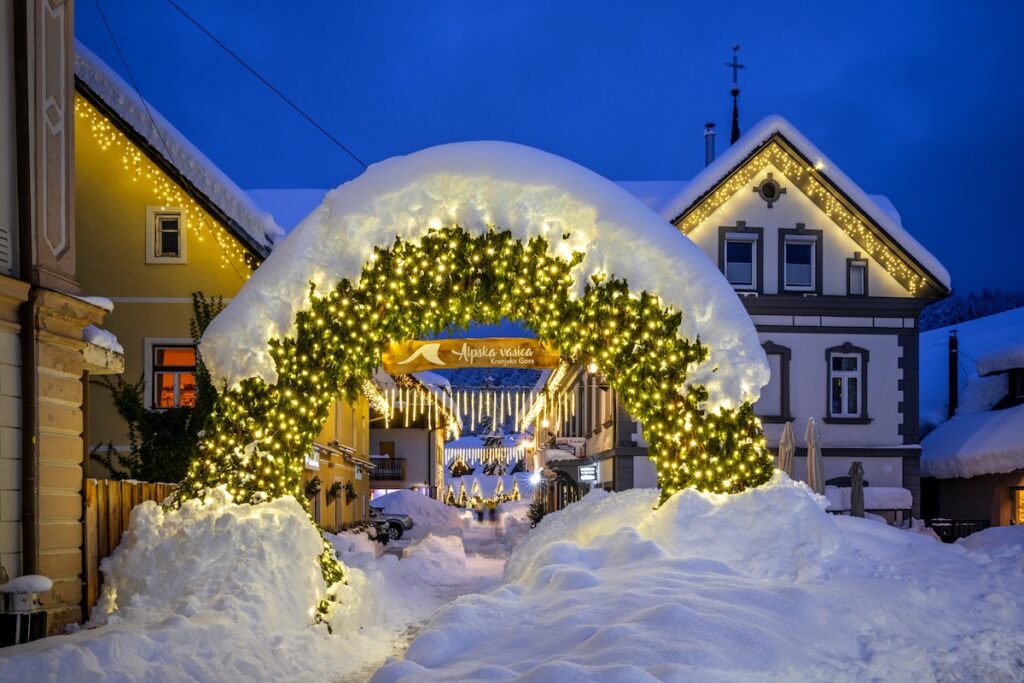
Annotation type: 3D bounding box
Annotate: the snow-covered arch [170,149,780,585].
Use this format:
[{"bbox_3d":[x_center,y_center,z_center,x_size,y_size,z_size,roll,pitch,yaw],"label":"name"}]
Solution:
[{"bbox_3d":[-0.448,0.468,11.400,7.600,6.000,1.700,0,-6,-3],"label":"snow-covered arch"}]

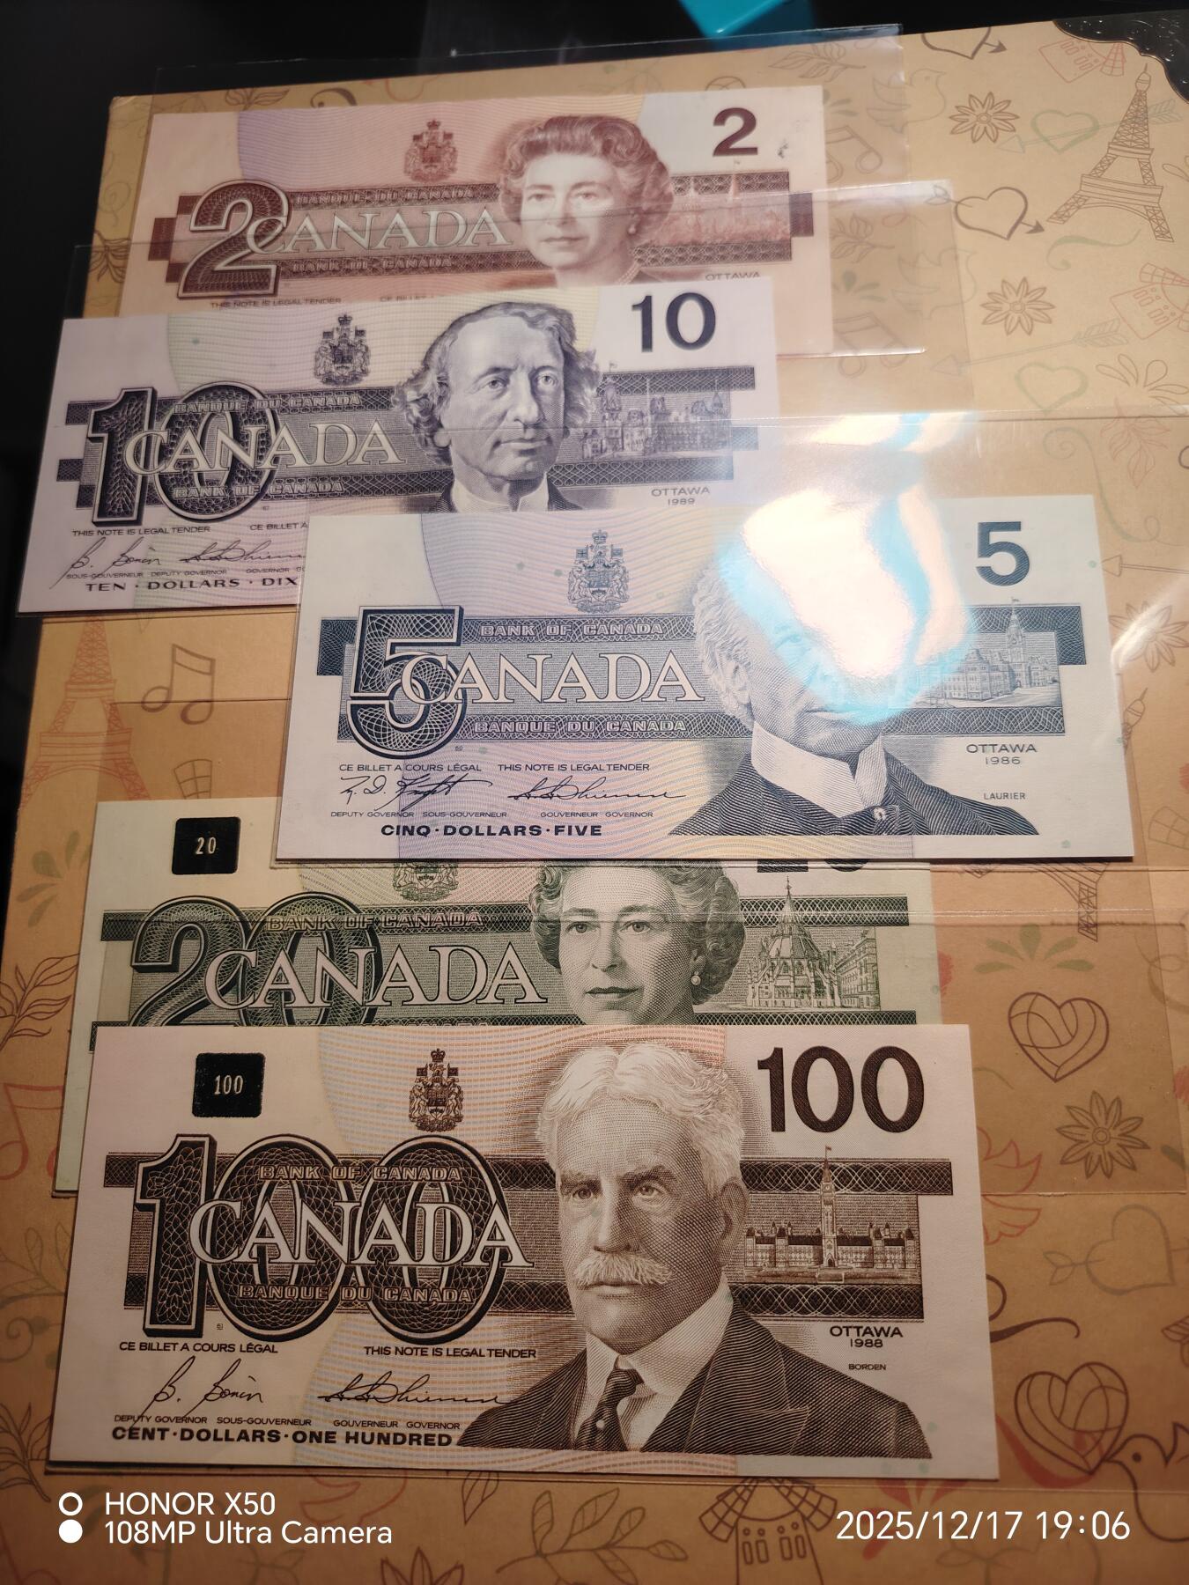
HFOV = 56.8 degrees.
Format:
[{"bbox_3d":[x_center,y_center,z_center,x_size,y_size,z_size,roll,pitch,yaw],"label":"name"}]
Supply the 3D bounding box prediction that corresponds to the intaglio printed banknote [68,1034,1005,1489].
[{"bbox_3d":[-0.013,0.074,0.184,0.152,0.002,0.070,-1,75,4],"label":"intaglio printed banknote"}]

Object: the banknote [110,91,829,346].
[{"bbox_3d":[-0.027,-0.122,0.238,0.152,0.002,0.070,0,75,4],"label":"banknote"}]

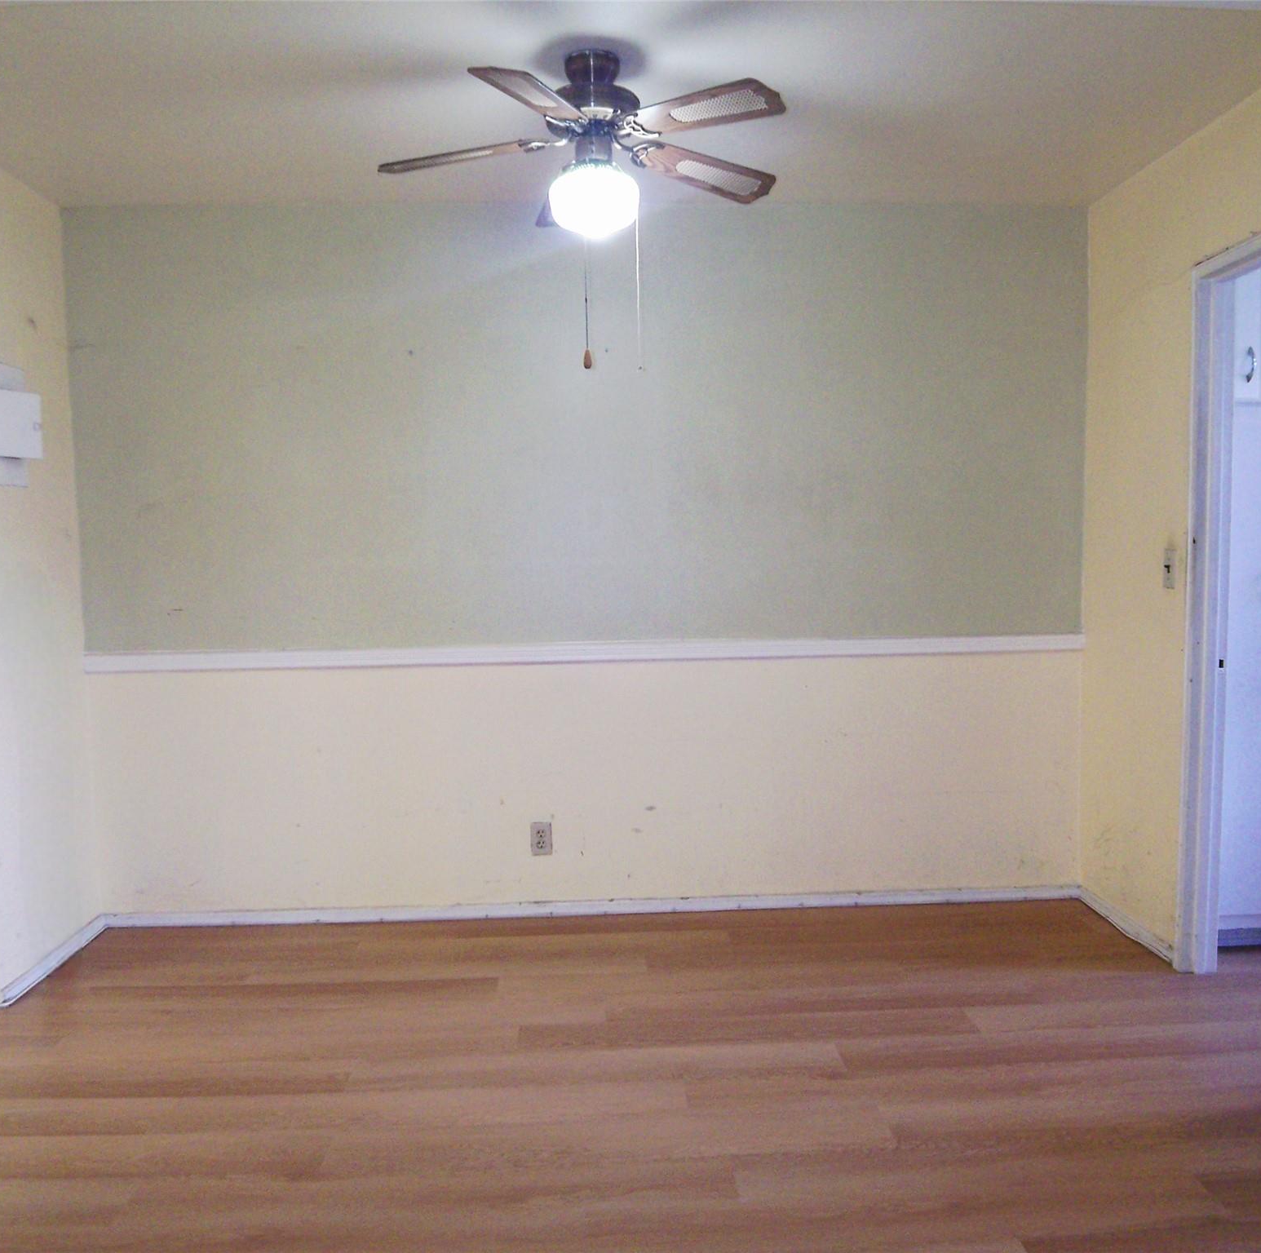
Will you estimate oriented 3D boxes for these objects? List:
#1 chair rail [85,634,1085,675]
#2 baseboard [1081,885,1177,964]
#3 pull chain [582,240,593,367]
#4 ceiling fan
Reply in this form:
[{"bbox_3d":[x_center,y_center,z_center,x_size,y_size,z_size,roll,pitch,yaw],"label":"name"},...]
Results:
[{"bbox_3d":[-0.122,0.091,3.834,3.447,0.060,0.025,-1,4,-3],"label":"chair rail"},{"bbox_3d":[1.623,0.977,3.673,0.018,0.054,0.630,-1,4,-3],"label":"baseboard"},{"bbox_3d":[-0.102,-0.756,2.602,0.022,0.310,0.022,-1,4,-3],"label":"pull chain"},{"bbox_3d":[-0.104,-1.136,2.660,1.040,0.406,1.040,-1,4,-3],"label":"ceiling fan"}]

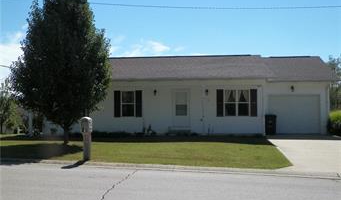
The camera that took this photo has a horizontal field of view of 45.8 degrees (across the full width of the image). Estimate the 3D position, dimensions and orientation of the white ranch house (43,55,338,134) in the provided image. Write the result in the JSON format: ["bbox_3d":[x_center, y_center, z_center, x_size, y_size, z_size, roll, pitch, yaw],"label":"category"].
[{"bbox_3d":[1.120,-0.410,25.350,16.000,4.750,8.300,0,-2,7],"label":"white ranch house"}]

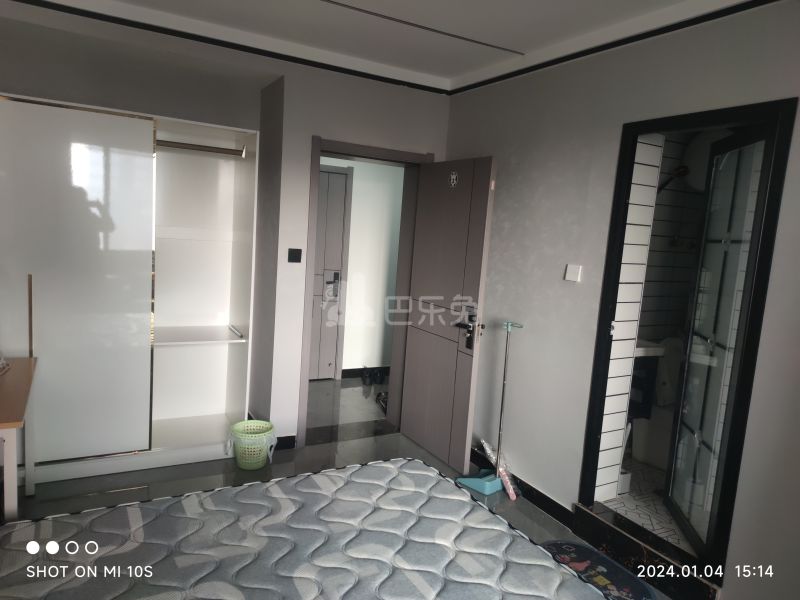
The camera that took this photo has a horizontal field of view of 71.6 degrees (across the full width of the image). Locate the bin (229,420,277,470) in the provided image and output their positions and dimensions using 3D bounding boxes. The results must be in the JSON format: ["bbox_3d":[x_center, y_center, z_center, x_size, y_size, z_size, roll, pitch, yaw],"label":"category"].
[{"bbox_3d":[-0.935,0.926,3.517,0.258,0.242,0.258,0,9,-29],"label":"bin"}]

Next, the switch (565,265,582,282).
[{"bbox_3d":[0.928,-0.142,2.981,0.012,0.086,0.086,0,9,-29],"label":"switch"}]

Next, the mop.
[{"bbox_3d":[0.543,0.633,3.350,0.250,1.025,0.296,0,8,-30],"label":"mop"}]

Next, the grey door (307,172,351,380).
[{"bbox_3d":[-0.921,-0.239,5.203,0.918,2.069,0.080,0,8,-30],"label":"grey door"}]

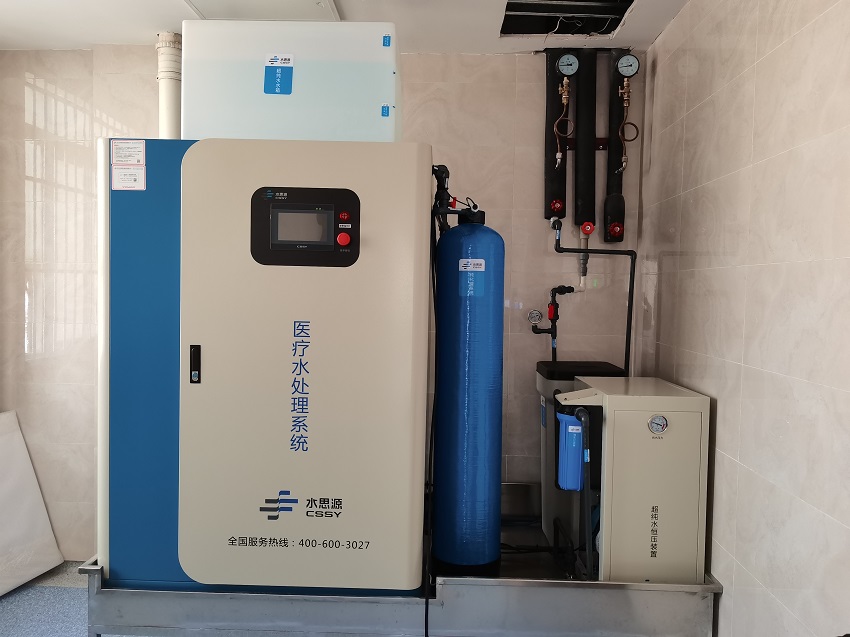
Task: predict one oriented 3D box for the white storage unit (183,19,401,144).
[{"bbox_3d":[-0.458,-0.793,2.431,0.725,0.438,0.350,1,3,2],"label":"white storage unit"}]

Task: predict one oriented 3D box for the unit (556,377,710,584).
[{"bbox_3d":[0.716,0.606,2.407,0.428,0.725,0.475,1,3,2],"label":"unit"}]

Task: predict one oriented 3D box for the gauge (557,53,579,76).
[{"bbox_3d":[0.629,-1.109,2.926,0.100,0.104,0.055,1,3,2],"label":"gauge"}]

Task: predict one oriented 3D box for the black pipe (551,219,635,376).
[{"bbox_3d":[0.769,-0.098,3.063,0.374,0.704,0.100,1,3,2],"label":"black pipe"}]

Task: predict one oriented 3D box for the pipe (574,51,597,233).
[{"bbox_3d":[0.740,-0.824,3.042,0.096,0.808,0.096,1,3,2],"label":"pipe"}]

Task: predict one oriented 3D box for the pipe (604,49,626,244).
[{"bbox_3d":[0.870,-0.786,3.039,0.094,0.880,0.094,1,3,2],"label":"pipe"}]

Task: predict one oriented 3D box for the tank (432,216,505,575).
[{"bbox_3d":[0.168,0.299,2.561,0.258,1.352,0.260,1,3,2],"label":"tank"}]

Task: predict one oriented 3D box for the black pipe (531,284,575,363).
[{"bbox_3d":[0.587,0.022,3.065,0.196,0.348,0.060,1,3,2],"label":"black pipe"}]

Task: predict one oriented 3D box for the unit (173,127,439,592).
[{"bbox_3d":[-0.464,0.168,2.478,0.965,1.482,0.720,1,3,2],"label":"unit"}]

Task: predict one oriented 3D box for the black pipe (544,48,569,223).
[{"bbox_3d":[0.605,-0.846,3.046,0.096,0.768,0.096,1,3,2],"label":"black pipe"}]

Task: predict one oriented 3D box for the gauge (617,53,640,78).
[{"bbox_3d":[0.891,-1.104,2.916,0.100,0.104,0.055,1,3,2],"label":"gauge"}]

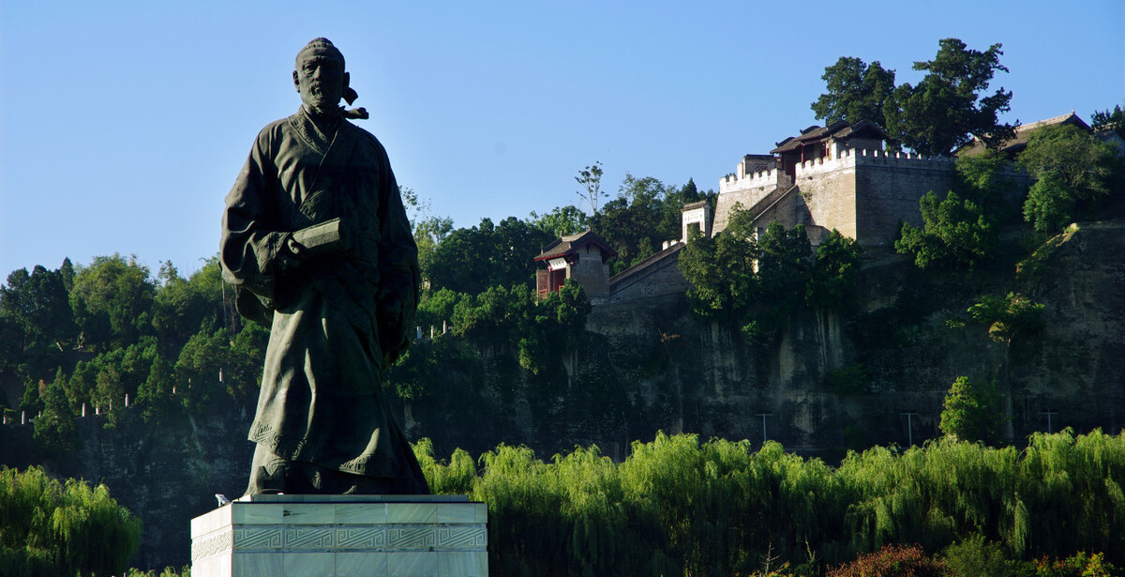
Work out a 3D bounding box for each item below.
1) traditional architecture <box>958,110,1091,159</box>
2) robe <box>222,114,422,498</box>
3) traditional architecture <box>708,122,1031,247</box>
[{"bbox_3d":[49.733,-14.041,395.020,10.000,7.200,18.500,3,-7,-29],"label":"traditional architecture"},{"bbox_3d":[-6.006,0.283,92.000,4.950,9.800,3.800,0,-6,-11],"label":"robe"},{"bbox_3d":[32.719,-9.577,387.449,21.580,13.398,26.500,3,-7,-29],"label":"traditional architecture"}]

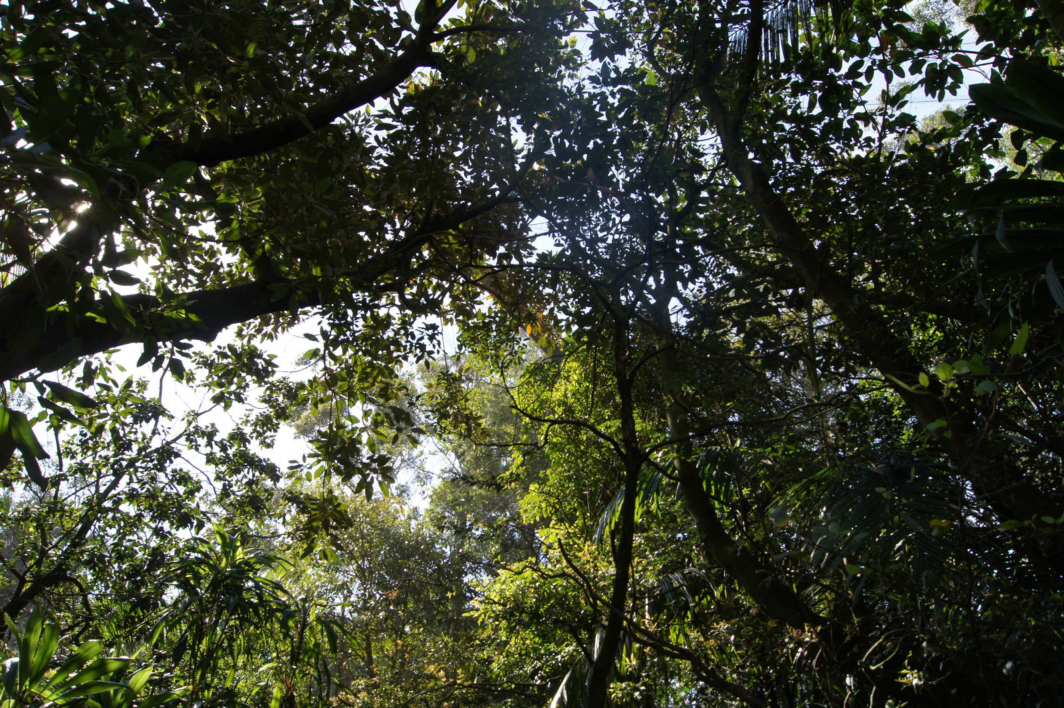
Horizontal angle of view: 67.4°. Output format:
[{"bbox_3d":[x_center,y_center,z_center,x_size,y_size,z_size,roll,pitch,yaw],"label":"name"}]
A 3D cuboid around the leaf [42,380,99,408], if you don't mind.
[{"bbox_3d":[-1.388,0.121,2.400,0.168,0.022,0.062,35,-61,-30],"label":"leaf"}]

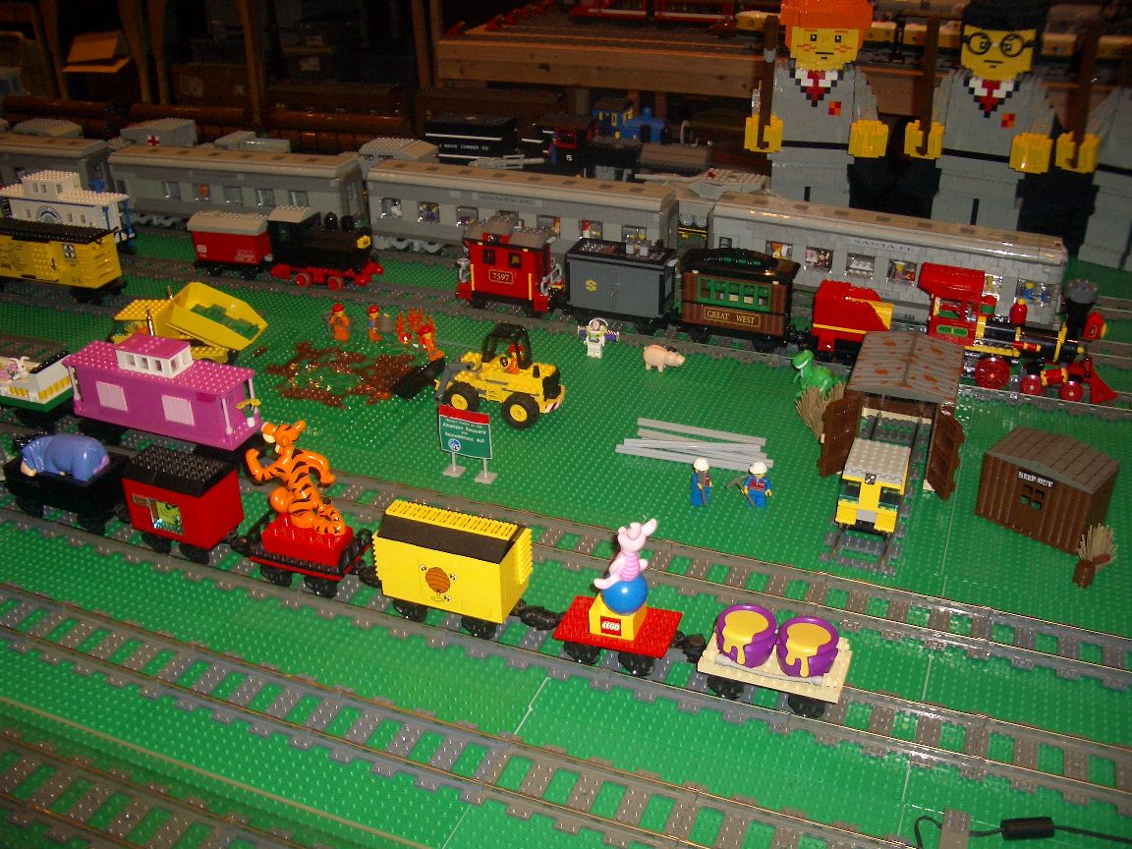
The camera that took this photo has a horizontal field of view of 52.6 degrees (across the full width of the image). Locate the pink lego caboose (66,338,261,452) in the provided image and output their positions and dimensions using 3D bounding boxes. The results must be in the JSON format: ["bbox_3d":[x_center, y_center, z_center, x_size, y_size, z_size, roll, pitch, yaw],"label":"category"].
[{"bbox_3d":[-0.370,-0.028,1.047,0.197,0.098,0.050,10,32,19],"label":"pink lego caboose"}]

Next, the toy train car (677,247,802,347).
[{"bbox_3d":[0.188,-0.139,1.233,0.132,0.106,0.053,10,32,18],"label":"toy train car"}]

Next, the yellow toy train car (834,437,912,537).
[{"bbox_3d":[0.260,0.053,0.965,0.049,0.054,0.068,10,31,19],"label":"yellow toy train car"}]

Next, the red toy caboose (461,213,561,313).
[{"bbox_3d":[-0.061,-0.187,1.317,0.124,0.111,0.052,10,32,18],"label":"red toy caboose"}]

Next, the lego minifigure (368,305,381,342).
[{"bbox_3d":[-0.214,-0.115,1.289,0.017,0.042,0.023,18,35,29],"label":"lego minifigure"}]

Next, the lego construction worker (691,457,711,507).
[{"bbox_3d":[0.117,0.049,0.995,0.023,0.043,0.017,-13,32,-21],"label":"lego construction worker"}]

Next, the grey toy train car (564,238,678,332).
[{"bbox_3d":[0.066,-0.157,1.277,0.127,0.095,0.050,10,32,18],"label":"grey toy train car"}]

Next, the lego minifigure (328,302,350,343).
[{"bbox_3d":[-0.261,-0.118,1.320,0.024,0.043,0.014,4,29,9],"label":"lego minifigure"}]

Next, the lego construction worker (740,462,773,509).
[{"bbox_3d":[0.166,0.051,0.988,0.027,0.043,0.016,10,32,19],"label":"lego construction worker"}]

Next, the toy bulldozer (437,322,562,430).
[{"bbox_3d":[-0.072,-0.057,1.152,0.136,0.087,0.069,10,31,19],"label":"toy bulldozer"}]

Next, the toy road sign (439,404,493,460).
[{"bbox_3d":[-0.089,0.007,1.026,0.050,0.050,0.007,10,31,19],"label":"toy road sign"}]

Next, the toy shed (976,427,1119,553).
[{"bbox_3d":[0.412,0.051,0.978,0.064,0.071,0.097,-26,38,-38],"label":"toy shed"}]

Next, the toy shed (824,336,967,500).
[{"bbox_3d":[0.310,-0.018,1.064,0.126,0.102,0.148,10,31,19],"label":"toy shed"}]

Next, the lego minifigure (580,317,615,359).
[{"bbox_3d":[0.033,-0.096,1.266,0.048,0.045,0.019,10,31,19],"label":"lego minifigure"}]

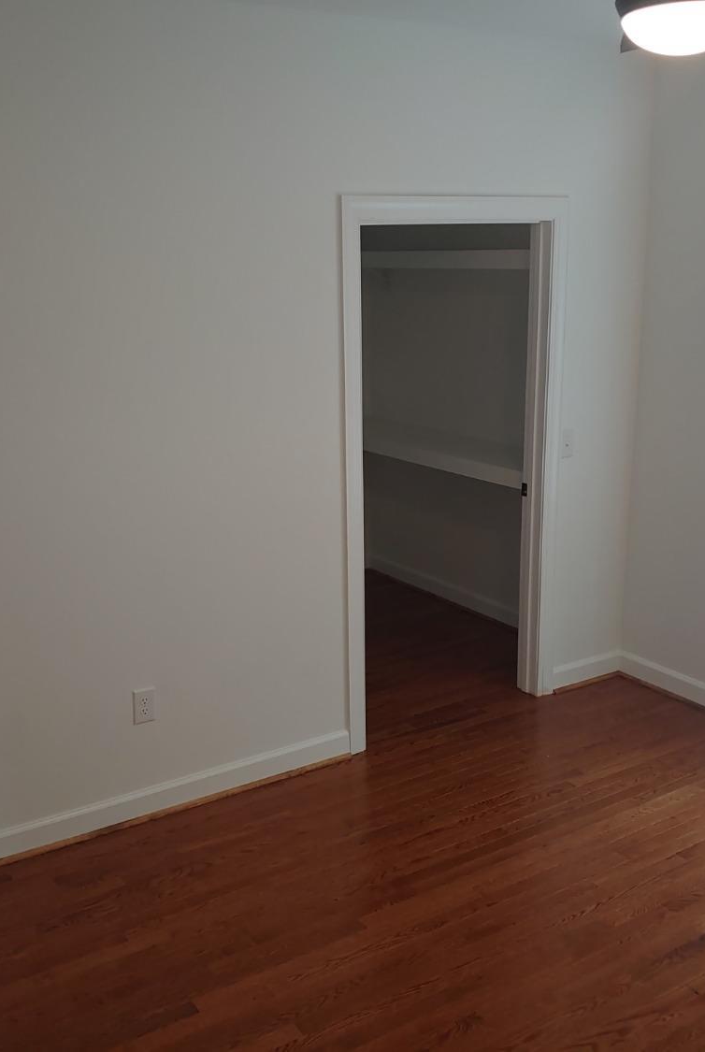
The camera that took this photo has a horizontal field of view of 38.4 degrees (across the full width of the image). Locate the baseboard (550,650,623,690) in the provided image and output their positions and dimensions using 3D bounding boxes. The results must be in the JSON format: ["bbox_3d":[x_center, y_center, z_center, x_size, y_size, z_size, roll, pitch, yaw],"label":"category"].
[{"bbox_3d":[1.091,0.677,4.683,0.430,0.118,0.020,-9,17,-30],"label":"baseboard"}]

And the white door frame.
[{"bbox_3d":[0.400,-0.204,4.099,1.063,2.135,0.140,-9,17,-30],"label":"white door frame"}]

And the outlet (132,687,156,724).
[{"bbox_3d":[-0.724,0.628,3.525,0.078,0.121,0.009,-9,17,-30],"label":"outlet"}]

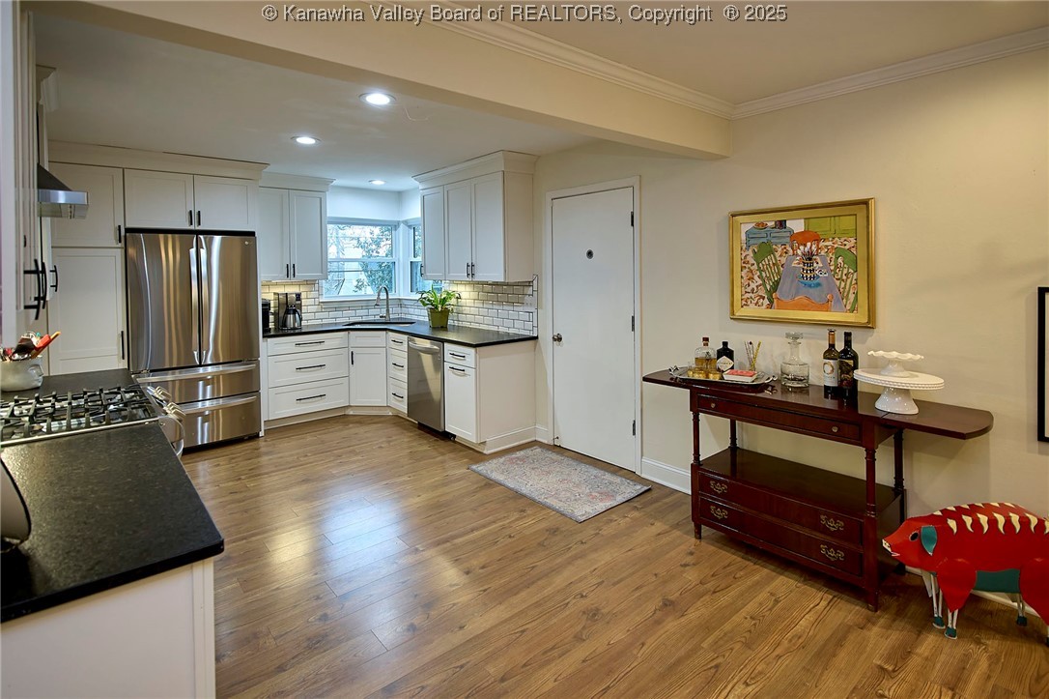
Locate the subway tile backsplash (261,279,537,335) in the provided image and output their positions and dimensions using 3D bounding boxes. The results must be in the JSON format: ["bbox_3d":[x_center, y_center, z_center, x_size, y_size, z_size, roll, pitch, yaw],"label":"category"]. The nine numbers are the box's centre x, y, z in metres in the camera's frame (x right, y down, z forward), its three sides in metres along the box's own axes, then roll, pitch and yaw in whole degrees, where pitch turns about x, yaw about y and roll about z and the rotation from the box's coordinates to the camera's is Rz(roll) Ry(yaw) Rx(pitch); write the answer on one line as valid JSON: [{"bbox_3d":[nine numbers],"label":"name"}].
[{"bbox_3d":[-1.310,-0.410,4.670,1.480,0.500,2.370,-7,8,-44],"label":"subway tile backsplash"}]

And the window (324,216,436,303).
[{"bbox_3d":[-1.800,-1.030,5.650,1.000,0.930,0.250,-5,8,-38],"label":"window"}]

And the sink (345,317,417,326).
[{"bbox_3d":[-1.593,-0.190,5.500,0.740,0.190,0.420,0,6,3],"label":"sink"}]

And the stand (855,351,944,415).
[{"bbox_3d":[1.661,0.134,2.201,0.314,0.260,0.314,-7,9,-40],"label":"stand"}]

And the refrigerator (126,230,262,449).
[{"bbox_3d":[-2.911,-0.078,4.340,0.902,1.787,0.780,-7,9,-40],"label":"refrigerator"}]

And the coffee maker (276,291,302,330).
[{"bbox_3d":[-2.464,-0.395,5.162,0.200,0.360,0.220,-7,9,-40],"label":"coffee maker"}]

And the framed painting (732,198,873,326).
[{"bbox_3d":[1.478,-0.450,2.710,0.040,0.640,0.735,-7,8,-44],"label":"framed painting"}]

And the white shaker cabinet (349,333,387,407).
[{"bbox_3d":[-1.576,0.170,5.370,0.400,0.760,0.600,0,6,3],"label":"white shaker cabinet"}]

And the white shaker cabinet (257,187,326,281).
[{"bbox_3d":[-2.470,-1.170,5.140,0.730,0.930,0.340,-5,8,-38],"label":"white shaker cabinet"}]

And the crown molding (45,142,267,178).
[{"bbox_3d":[-2.812,-1.462,3.900,1.425,0.144,0.110,-7,9,-40],"label":"crown molding"}]

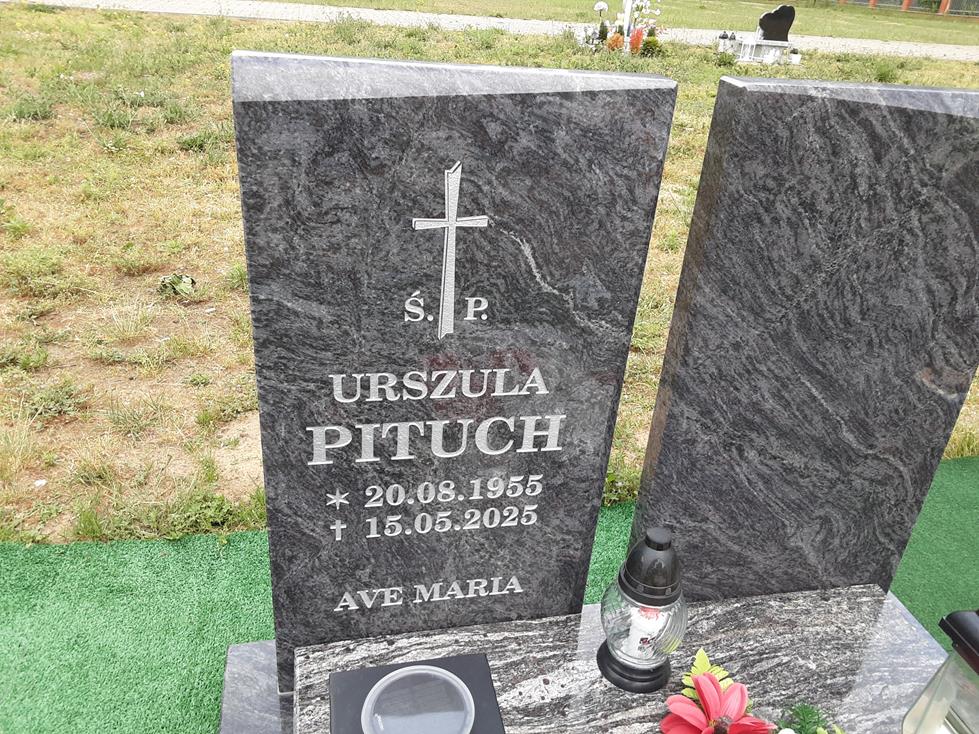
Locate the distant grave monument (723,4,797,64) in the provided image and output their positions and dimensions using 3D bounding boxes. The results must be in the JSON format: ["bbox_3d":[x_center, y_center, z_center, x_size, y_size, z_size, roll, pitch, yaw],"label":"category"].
[{"bbox_3d":[4.820,-5.980,14.180,0.920,0.960,0.750,-2,28,-13],"label":"distant grave monument"}]

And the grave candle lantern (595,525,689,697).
[{"bbox_3d":[0.266,0.395,1.331,0.146,0.284,0.146,-2,28,-13],"label":"grave candle lantern"}]

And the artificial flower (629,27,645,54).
[{"bbox_3d":[2.560,-5.690,13.820,0.220,0.440,0.220,-2,28,-13],"label":"artificial flower"}]

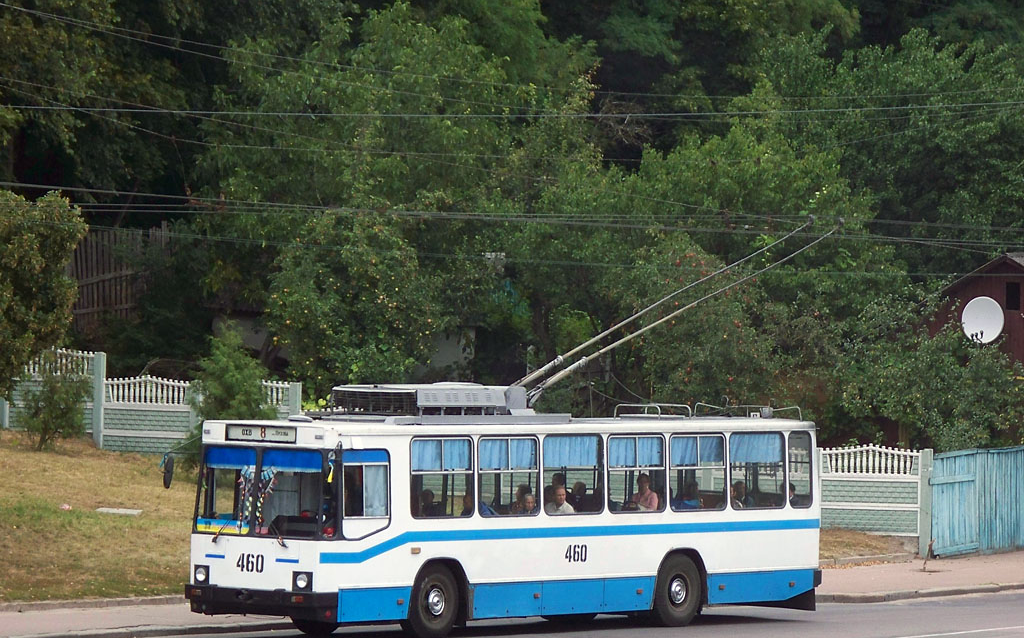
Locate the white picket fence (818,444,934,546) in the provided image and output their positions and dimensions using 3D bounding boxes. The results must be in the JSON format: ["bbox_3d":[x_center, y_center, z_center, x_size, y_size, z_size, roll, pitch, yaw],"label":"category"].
[{"bbox_3d":[6.270,3.122,92.100,2.100,1.850,0.170,1,0,23],"label":"white picket fence"}]

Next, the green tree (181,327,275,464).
[{"bbox_3d":[-5.014,1.464,94.500,1.750,2.750,1.700,1,0,0],"label":"green tree"}]

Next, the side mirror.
[{"bbox_3d":[-4.679,2.093,72.594,0.080,0.450,0.220,7,-1,-22],"label":"side mirror"}]

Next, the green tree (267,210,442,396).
[{"bbox_3d":[-3.017,0.086,102.000,3.400,4.400,3.400,1,0,0],"label":"green tree"}]

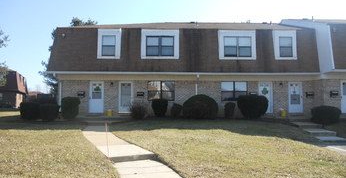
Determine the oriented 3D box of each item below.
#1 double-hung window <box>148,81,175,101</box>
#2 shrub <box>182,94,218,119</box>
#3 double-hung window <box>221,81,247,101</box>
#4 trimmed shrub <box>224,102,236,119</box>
[{"bbox_3d":[-0.768,0.158,18.117,1.798,1.333,0.100,0,-4,-1],"label":"double-hung window"},{"bbox_3d":[1.750,1.124,17.063,2.200,1.620,2.000,0,-4,-1],"label":"shrub"},{"bbox_3d":[4.233,0.171,18.499,1.760,1.360,0.150,0,-4,-1],"label":"double-hung window"},{"bbox_3d":[3.685,1.398,17.323,0.725,1.079,0.725,0,-4,-1],"label":"trimmed shrub"}]

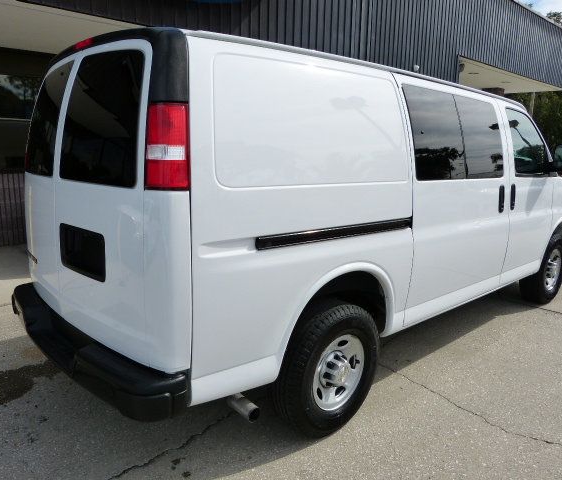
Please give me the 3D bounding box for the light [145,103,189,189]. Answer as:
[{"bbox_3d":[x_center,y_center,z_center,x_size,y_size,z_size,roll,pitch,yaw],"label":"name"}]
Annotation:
[{"bbox_3d":[-0.430,-0.344,1.706,0.115,0.315,0.190,-9,15,-42],"label":"light"}]

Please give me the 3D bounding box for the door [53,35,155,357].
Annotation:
[{"bbox_3d":[-0.809,-0.198,2.067,0.220,1.350,0.820,-9,15,-42],"label":"door"}]

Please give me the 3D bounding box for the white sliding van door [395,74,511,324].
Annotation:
[{"bbox_3d":[1.243,-0.269,3.262,1.450,1.540,0.190,-9,15,-42],"label":"white sliding van door"}]

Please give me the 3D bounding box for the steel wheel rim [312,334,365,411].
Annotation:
[{"bbox_3d":[0.288,0.727,2.614,0.440,0.440,0.165,-9,15,-42],"label":"steel wheel rim"}]

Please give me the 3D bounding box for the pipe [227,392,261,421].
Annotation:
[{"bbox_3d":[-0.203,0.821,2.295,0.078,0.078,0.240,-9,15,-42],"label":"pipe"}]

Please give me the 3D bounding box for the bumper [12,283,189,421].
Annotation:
[{"bbox_3d":[-1.119,0.498,2.485,0.270,0.235,1.970,-9,15,-42],"label":"bumper"}]

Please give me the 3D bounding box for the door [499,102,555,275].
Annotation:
[{"bbox_3d":[2.130,-0.391,4.068,1.020,1.490,0.190,-9,15,-42],"label":"door"}]

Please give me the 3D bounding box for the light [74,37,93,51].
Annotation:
[{"bbox_3d":[-0.983,-0.981,2.316,0.055,0.045,0.270,-9,15,-42],"label":"light"}]

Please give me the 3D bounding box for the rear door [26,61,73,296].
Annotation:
[{"bbox_3d":[-1.364,-0.322,2.659,0.220,1.350,0.820,-9,15,-42],"label":"rear door"}]

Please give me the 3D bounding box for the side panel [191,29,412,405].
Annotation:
[{"bbox_3d":[0.172,-0.111,2.285,1.515,1.520,0.180,-9,15,-42],"label":"side panel"}]

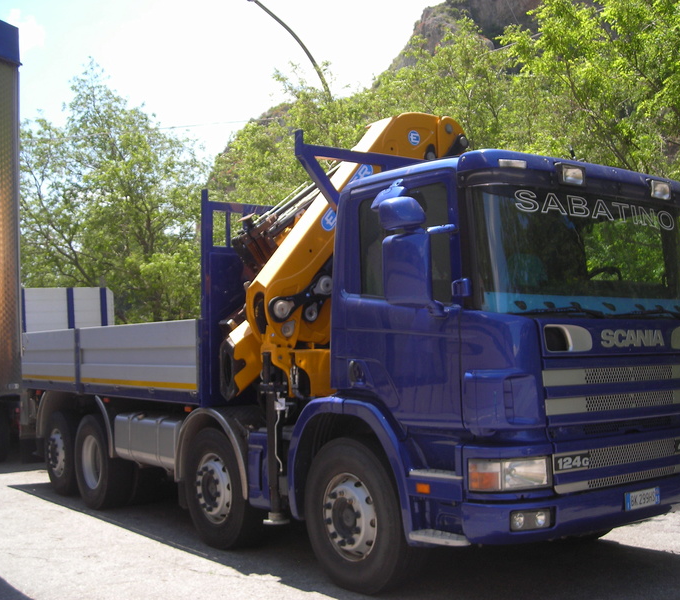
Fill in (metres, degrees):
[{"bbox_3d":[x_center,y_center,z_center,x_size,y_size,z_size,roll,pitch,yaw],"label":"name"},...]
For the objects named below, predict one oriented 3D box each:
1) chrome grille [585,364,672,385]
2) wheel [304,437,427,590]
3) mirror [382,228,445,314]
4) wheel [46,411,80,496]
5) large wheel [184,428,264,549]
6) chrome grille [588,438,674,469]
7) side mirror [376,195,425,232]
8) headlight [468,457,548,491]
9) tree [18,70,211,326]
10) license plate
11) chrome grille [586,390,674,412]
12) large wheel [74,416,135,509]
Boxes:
[{"bbox_3d":[1.881,0.484,5.716,0.940,0.100,0.050,2,-4,-37],"label":"chrome grille"},{"bbox_3d":[0.167,1.500,6.122,0.310,1.050,1.050,1,-4,-37],"label":"wheel"},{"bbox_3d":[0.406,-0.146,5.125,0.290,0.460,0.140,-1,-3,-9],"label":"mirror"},{"bbox_3d":[-3.400,1.897,10.942,0.310,1.050,1.050,1,-4,-37],"label":"wheel"},{"bbox_3d":[-0.989,1.633,7.670,0.310,1.050,1.050,1,-4,-37],"label":"large wheel"},{"bbox_3d":[1.879,0.969,5.592,0.920,0.115,0.060,1,-4,-37],"label":"chrome grille"},{"bbox_3d":[0.380,-0.530,5.385,0.250,0.205,0.160,1,-4,-27],"label":"side mirror"},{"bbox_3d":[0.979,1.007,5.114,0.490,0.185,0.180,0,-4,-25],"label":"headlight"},{"bbox_3d":[-6.743,-1.786,24.925,5.900,9.950,5.900,2,-4,-37],"label":"tree"},{"bbox_3d":[1.931,1.272,5.600,0.365,0.115,0.025,2,-4,-37],"label":"license plate"},{"bbox_3d":[1.891,0.652,5.708,0.940,0.100,0.050,2,-4,-37],"label":"chrome grille"},{"bbox_3d":[-2.616,1.779,9.751,0.300,1.040,1.040,2,-4,-37],"label":"large wheel"}]

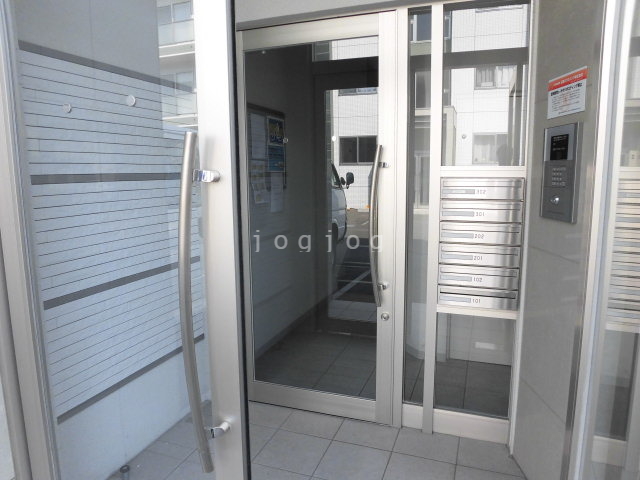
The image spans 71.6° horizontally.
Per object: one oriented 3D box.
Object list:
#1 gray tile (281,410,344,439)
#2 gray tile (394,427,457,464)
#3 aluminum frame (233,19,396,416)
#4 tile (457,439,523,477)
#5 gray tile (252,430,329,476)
[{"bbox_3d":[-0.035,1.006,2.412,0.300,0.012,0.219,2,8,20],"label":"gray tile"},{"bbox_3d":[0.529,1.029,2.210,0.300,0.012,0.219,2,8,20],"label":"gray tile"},{"bbox_3d":[-0.034,-0.064,2.410,0.900,2.100,0.060,2,8,20],"label":"aluminum frame"},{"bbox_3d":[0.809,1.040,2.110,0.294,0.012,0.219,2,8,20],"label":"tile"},{"bbox_3d":[-0.123,1.038,2.170,0.300,0.012,0.300,2,8,20],"label":"gray tile"}]

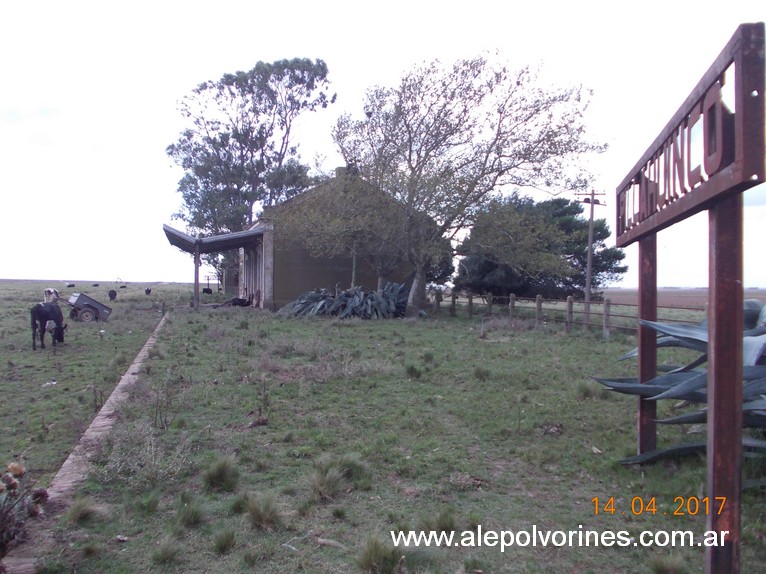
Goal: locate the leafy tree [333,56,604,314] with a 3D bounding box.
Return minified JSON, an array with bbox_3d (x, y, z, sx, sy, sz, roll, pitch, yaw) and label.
[{"bbox_3d":[4.280,-5.050,31.000,13.600,13.200,11.500,1,0,6],"label":"leafy tree"}]

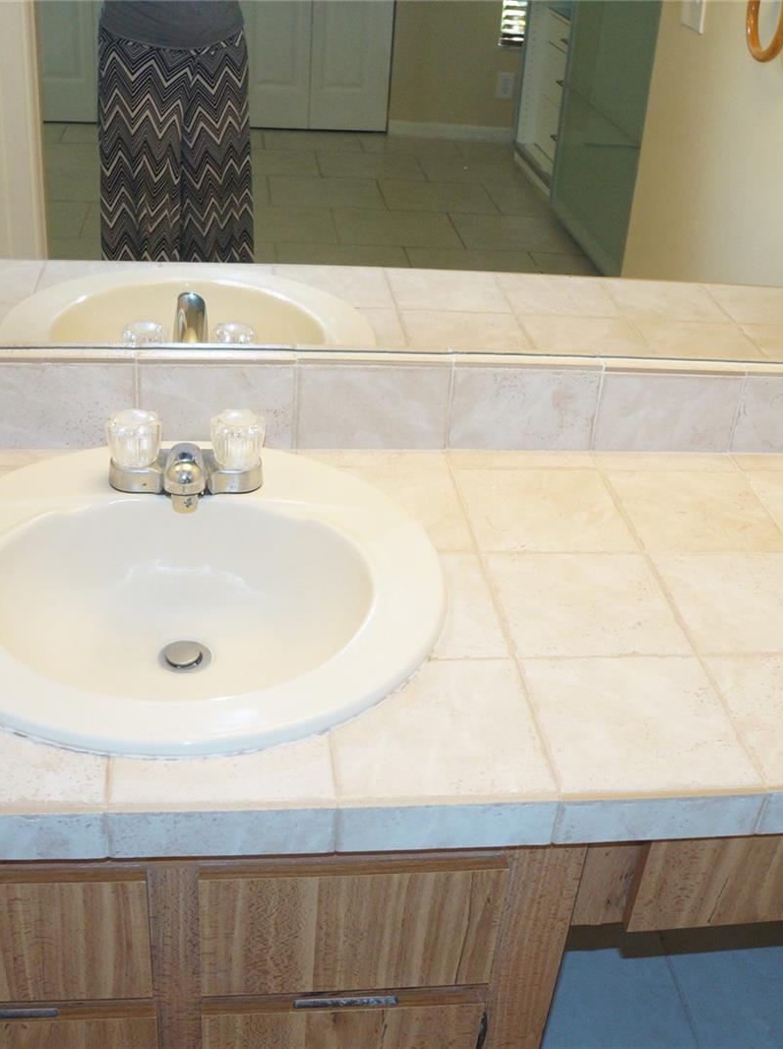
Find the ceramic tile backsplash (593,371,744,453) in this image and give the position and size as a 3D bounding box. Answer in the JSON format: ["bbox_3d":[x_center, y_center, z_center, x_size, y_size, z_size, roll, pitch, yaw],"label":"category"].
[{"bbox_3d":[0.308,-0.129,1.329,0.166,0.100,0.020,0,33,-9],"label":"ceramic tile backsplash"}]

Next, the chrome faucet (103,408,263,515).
[{"bbox_3d":[-0.198,-0.054,1.139,0.154,0.074,0.138,0,33,-9],"label":"chrome faucet"}]

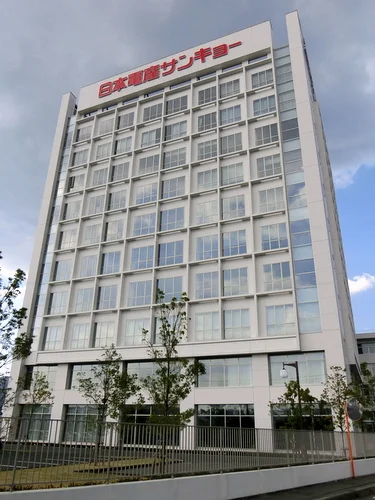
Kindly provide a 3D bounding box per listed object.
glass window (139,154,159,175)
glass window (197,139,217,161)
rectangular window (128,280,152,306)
[{"bbox_3d":[-4.678,-10.418,44.567,2.850,2.450,0.150,-8,-25,21],"label":"glass window"},{"bbox_3d":[2.421,-11.638,42.364,2.520,2.690,0.200,-9,-25,22],"label":"glass window"},{"bbox_3d":[-5.005,4.649,38.774,3.110,2.620,0.200,-9,-25,22],"label":"rectangular window"}]

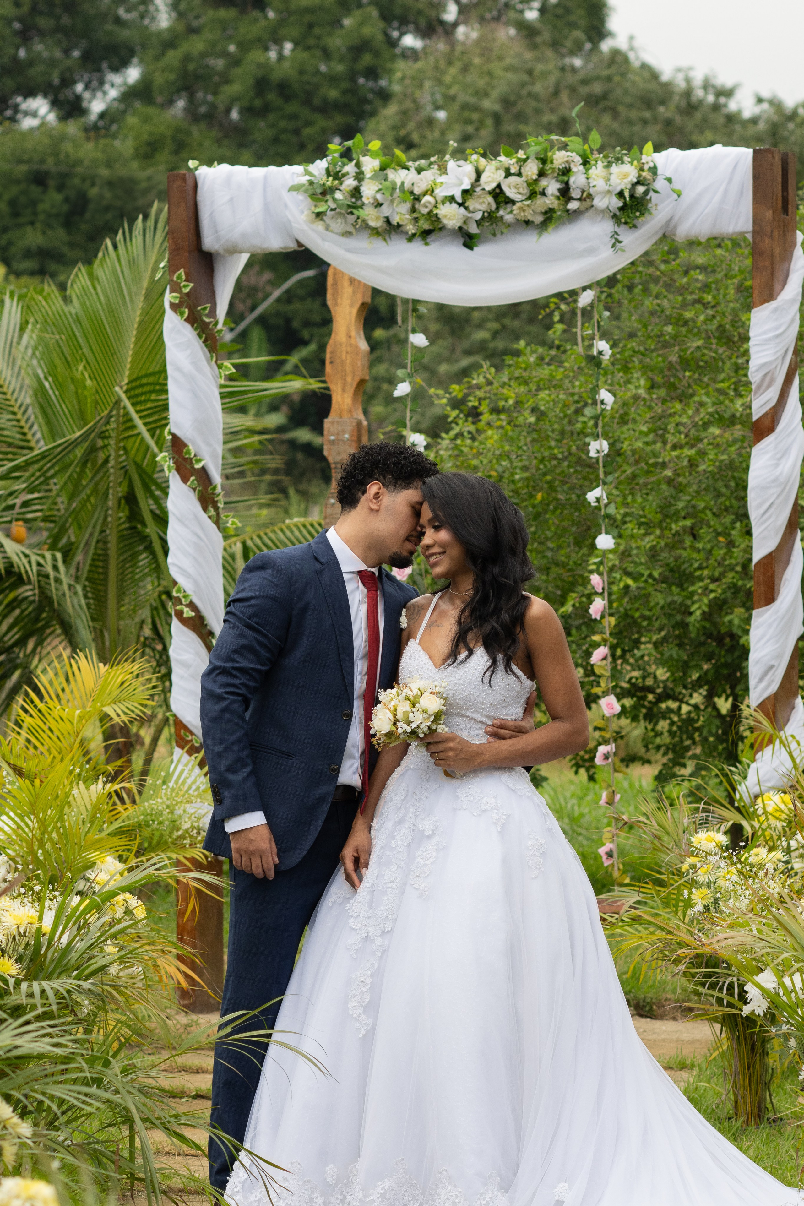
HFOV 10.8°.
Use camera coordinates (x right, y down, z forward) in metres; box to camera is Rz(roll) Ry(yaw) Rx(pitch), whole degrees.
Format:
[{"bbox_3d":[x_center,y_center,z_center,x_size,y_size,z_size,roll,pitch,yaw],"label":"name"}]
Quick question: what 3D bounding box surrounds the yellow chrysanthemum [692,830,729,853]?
[{"bbox_3d":[0.758,0.591,10.500,0.090,0.060,0.080,0,2,0],"label":"yellow chrysanthemum"}]

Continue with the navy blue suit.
[{"bbox_3d":[-0.182,0.581,9.450,0.540,1.490,0.420,-2,2,-44],"label":"navy blue suit"}]

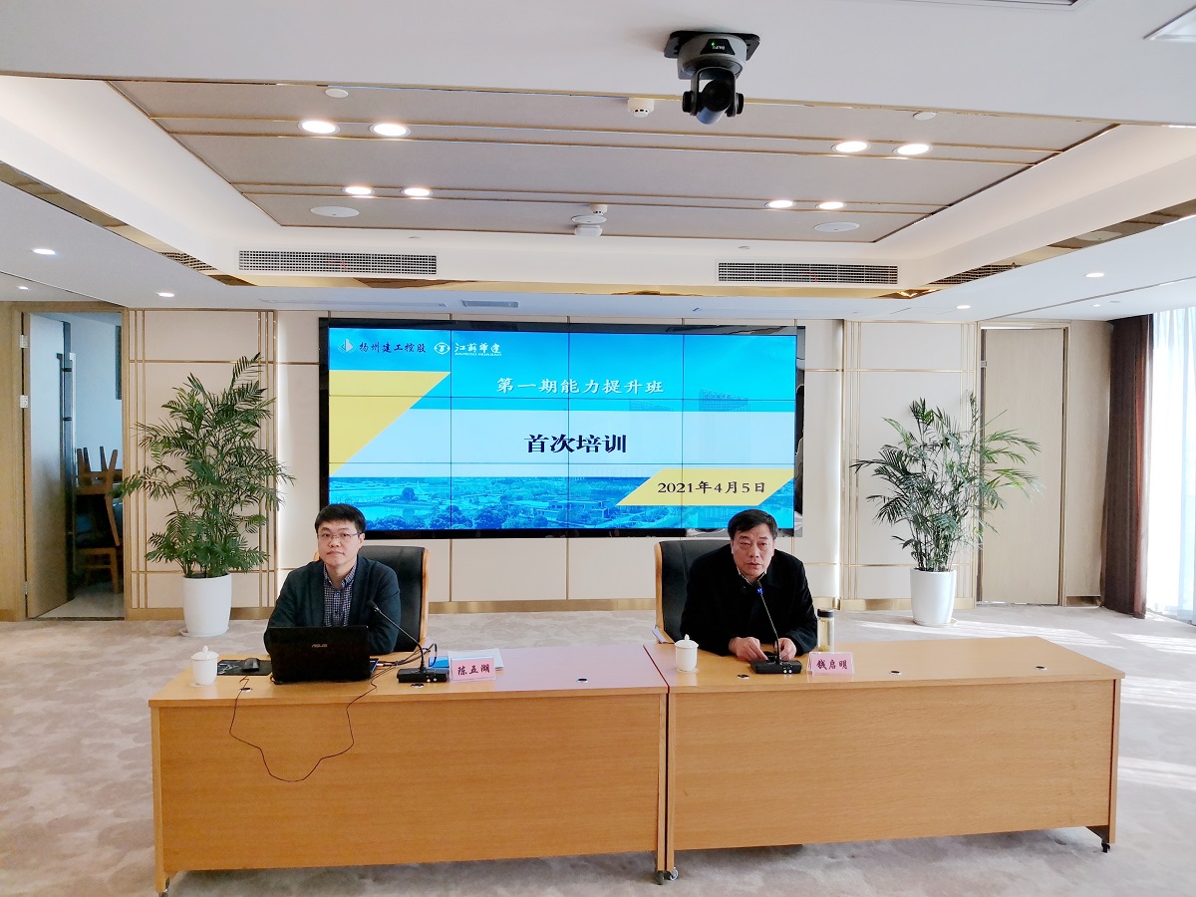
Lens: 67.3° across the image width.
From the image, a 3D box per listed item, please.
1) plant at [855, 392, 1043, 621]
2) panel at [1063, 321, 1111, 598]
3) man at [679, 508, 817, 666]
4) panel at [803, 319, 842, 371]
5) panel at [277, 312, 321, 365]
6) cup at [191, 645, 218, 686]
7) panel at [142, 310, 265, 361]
[{"bbox_3d":[2.967,0.522,7.521,1.638,1.905,1.138,0,2,-5],"label":"plant"},{"bbox_3d":[4.529,0.112,8.311,0.468,2.560,0.040,0,2,-5],"label":"panel"},{"bbox_3d":[0.627,0.911,3.905,0.587,1.302,0.780,0,2,-6],"label":"man"},{"bbox_3d":[2.035,-0.939,8.191,0.392,0.461,0.030,0,2,-6],"label":"panel"},{"bbox_3d":[-2.525,-0.939,7.640,0.395,0.430,0.040,0,2,-5],"label":"panel"},{"bbox_3d":[-1.416,0.778,3.245,0.095,0.130,0.095,0,2,-6],"label":"cup"},{"bbox_3d":[-3.284,-0.936,7.512,0.986,0.423,0.030,0,2,-6],"label":"panel"}]

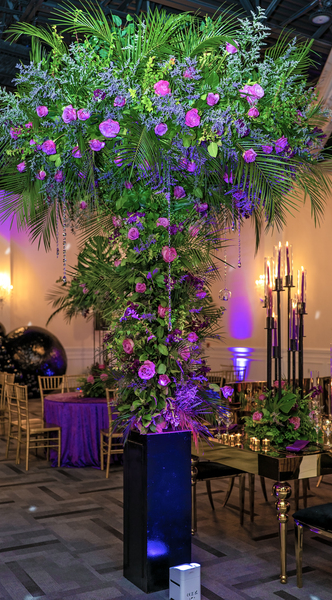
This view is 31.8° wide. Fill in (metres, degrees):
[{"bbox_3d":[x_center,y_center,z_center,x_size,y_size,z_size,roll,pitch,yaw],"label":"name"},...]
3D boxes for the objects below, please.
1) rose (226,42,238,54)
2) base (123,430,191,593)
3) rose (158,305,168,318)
[{"bbox_3d":[0.416,-1.575,3.647,0.078,0.081,0.068,1,-4,-11],"label":"rose"},{"bbox_3d":[-0.055,1.258,3.609,0.302,0.906,0.302,2,-5,-30],"label":"base"},{"bbox_3d":[-0.015,0.067,3.400,0.065,0.075,0.062,0,-3,6],"label":"rose"}]

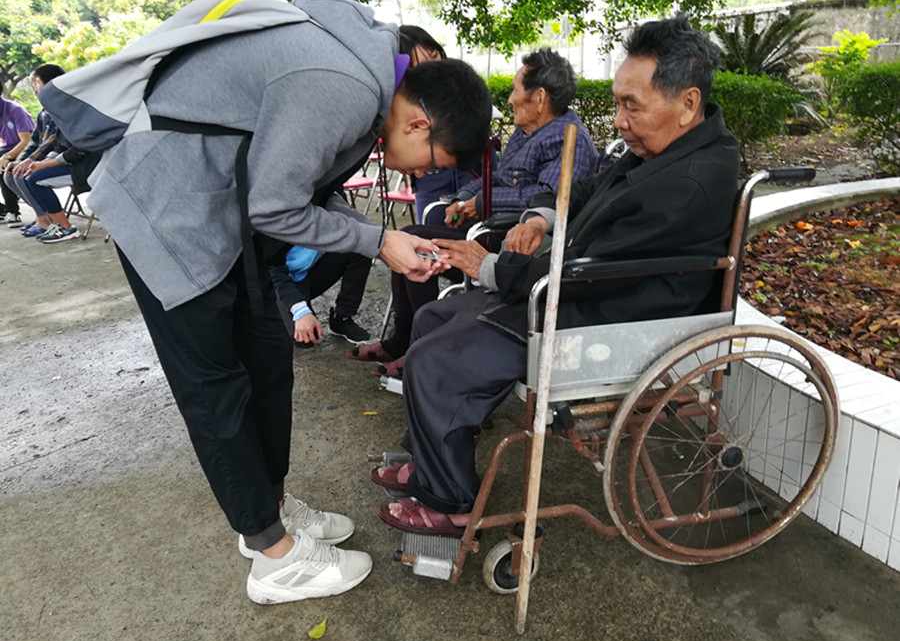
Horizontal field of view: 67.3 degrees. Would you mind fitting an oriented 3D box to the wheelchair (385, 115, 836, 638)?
[{"bbox_3d":[0.332,0.090,1.707,1.090,0.930,0.640,-7,19,-10],"label":"wheelchair"}]

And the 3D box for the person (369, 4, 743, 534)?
[{"bbox_3d":[0.230,-0.093,1.640,0.930,1.170,0.550,-7,19,-10],"label":"person"}]

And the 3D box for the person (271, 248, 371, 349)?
[{"bbox_3d":[-0.680,-0.360,3.120,0.680,0.980,0.500,7,22,28],"label":"person"}]

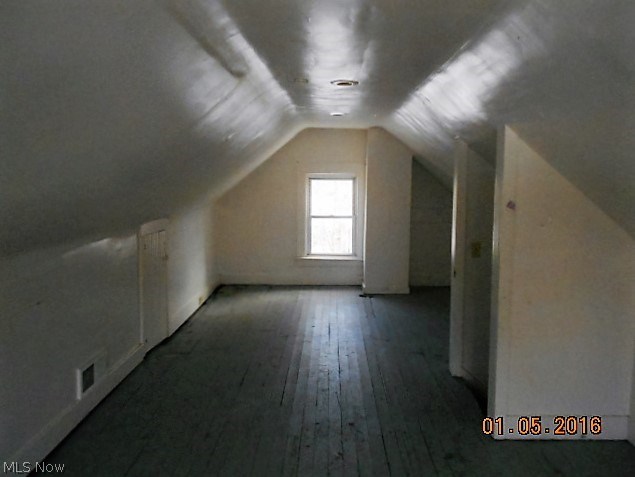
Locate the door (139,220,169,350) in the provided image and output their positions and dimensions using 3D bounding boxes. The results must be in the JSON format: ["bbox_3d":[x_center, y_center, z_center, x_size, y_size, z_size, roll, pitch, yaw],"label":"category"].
[{"bbox_3d":[-1.516,0.414,4.458,0.050,1.120,0.640,0,7,2],"label":"door"}]

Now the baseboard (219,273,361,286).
[{"bbox_3d":[-0.382,0.604,7.021,2.060,0.175,0.025,0,7,2],"label":"baseboard"}]

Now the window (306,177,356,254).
[{"bbox_3d":[0.206,-0.328,6.900,0.720,1.130,0.090,0,7,2],"label":"window"}]

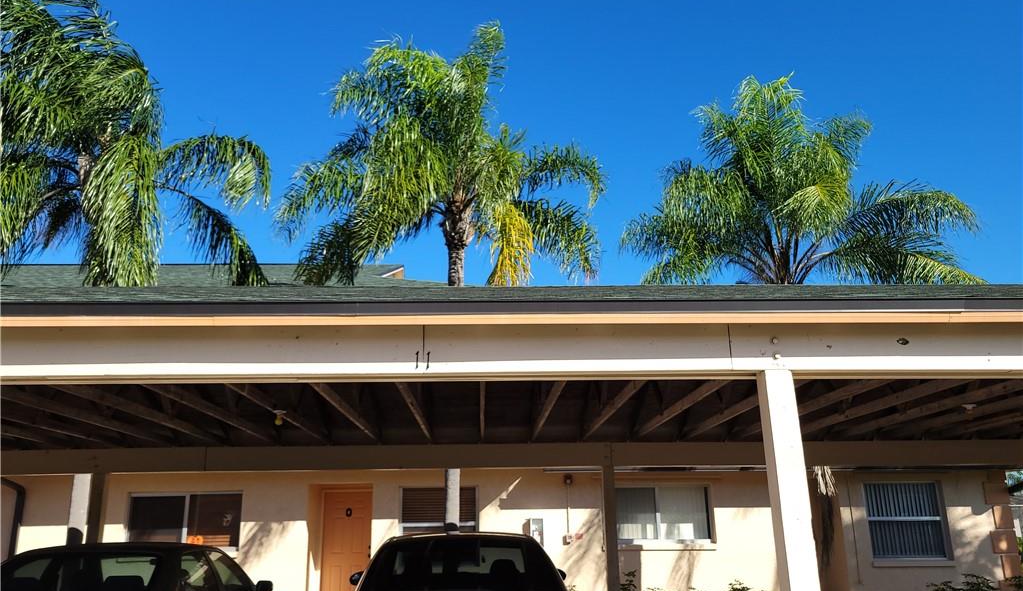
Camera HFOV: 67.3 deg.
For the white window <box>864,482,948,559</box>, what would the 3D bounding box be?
[{"bbox_3d":[6.802,3.880,13.217,1.375,1.296,0.100,0,-17,-2],"label":"white window"}]

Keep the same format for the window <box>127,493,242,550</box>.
[{"bbox_3d":[-5.457,3.769,12.806,1.887,0.943,0.100,0,-17,-2],"label":"window"}]

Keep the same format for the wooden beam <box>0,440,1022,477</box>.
[{"bbox_3d":[0.170,2.037,9.737,13.450,0.286,0.150,0,-17,-2],"label":"wooden beam"}]

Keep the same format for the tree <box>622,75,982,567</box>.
[{"bbox_3d":[4.633,0.438,11.858,5.727,8.830,5.200,0,-17,-2],"label":"tree"}]

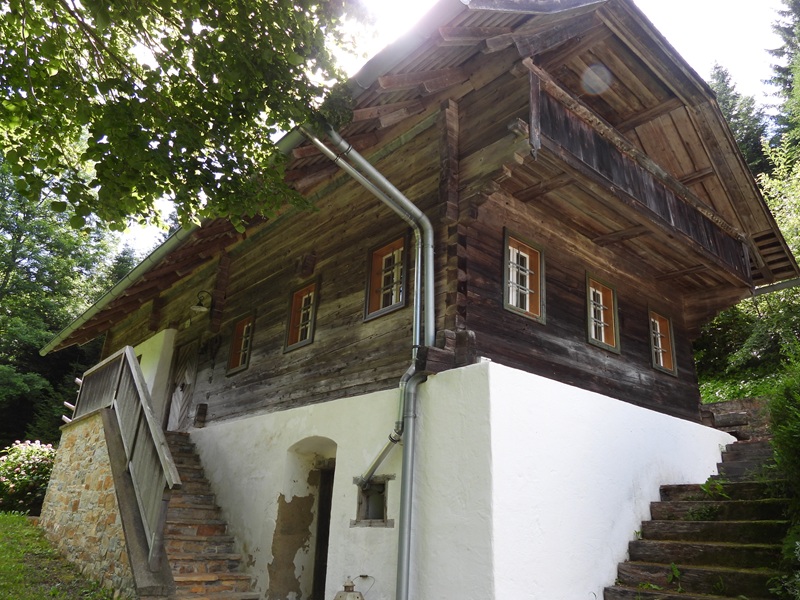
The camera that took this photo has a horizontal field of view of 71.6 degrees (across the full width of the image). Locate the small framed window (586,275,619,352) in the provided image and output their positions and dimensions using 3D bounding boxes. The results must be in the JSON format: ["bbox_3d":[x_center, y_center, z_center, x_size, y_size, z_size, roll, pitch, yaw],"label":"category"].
[{"bbox_3d":[2.767,0.198,7.680,0.797,1.001,0.150,19,-24,-38],"label":"small framed window"}]

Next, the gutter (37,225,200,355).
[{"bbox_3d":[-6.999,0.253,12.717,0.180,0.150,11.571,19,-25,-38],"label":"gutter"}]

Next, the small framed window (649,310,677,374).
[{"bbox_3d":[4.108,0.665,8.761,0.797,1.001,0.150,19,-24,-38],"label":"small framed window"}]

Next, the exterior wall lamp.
[{"bbox_3d":[-3.897,0.053,10.917,0.380,0.390,0.280,19,-24,-38],"label":"exterior wall lamp"}]

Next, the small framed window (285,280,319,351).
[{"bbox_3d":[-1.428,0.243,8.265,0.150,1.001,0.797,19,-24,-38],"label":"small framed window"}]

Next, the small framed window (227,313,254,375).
[{"bbox_3d":[-2.704,0.771,9.621,0.150,1.001,0.797,19,-24,-38],"label":"small framed window"}]

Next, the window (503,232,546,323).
[{"bbox_3d":[1.462,-0.263,6.629,0.797,1.001,0.150,19,-24,-38],"label":"window"}]

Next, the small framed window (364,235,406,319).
[{"bbox_3d":[-0.136,-0.281,6.887,0.150,1.001,0.797,19,-24,-38],"label":"small framed window"}]

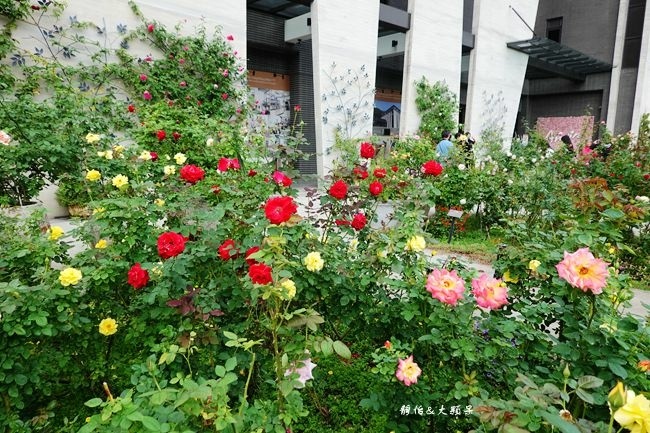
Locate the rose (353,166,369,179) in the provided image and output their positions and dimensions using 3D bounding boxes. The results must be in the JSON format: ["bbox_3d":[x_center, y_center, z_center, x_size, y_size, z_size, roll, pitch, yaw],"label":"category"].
[{"bbox_3d":[0.209,-0.256,2.550,0.088,0.068,0.070,1,9,5],"label":"rose"}]

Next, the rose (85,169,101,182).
[{"bbox_3d":[-1.181,-0.208,2.200,0.077,0.068,0.070,-5,11,-28],"label":"rose"}]

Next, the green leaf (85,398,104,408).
[{"bbox_3d":[-0.585,0.475,1.100,0.049,0.010,0.028,-5,38,-15],"label":"green leaf"}]

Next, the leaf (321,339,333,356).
[{"bbox_3d":[0.004,0.378,1.250,0.032,0.055,0.010,-5,-30,-3],"label":"leaf"}]

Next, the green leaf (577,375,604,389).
[{"bbox_3d":[0.612,0.381,1.000,0.058,0.028,0.032,6,10,33],"label":"green leaf"}]

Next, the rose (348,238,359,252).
[{"bbox_3d":[0.155,0.157,2.350,0.058,0.072,0.055,1,9,4],"label":"rose"}]

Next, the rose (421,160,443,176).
[{"bbox_3d":[0.504,-0.227,2.050,0.099,0.072,0.090,2,10,14],"label":"rose"}]

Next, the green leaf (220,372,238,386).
[{"bbox_3d":[-0.313,0.534,1.420,0.056,0.044,0.035,-2,10,-13],"label":"green leaf"}]

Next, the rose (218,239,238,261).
[{"bbox_3d":[-0.434,0.148,1.950,0.090,0.092,0.070,-2,9,-13],"label":"rose"}]

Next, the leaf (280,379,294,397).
[{"bbox_3d":[-0.134,0.612,1.550,0.048,0.061,0.030,-1,10,-5],"label":"leaf"}]

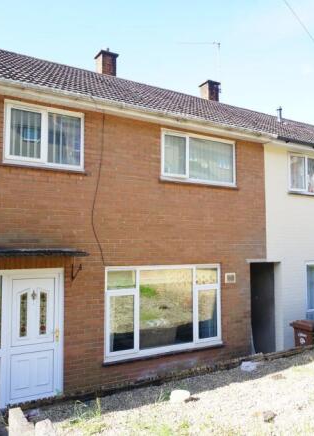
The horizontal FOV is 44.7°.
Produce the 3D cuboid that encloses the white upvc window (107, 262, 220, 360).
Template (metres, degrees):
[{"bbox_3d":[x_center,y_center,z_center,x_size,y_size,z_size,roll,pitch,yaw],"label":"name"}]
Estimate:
[{"bbox_3d":[0.198,1.665,7.048,2.492,1.575,0.100,2,-5,-31],"label":"white upvc window"}]

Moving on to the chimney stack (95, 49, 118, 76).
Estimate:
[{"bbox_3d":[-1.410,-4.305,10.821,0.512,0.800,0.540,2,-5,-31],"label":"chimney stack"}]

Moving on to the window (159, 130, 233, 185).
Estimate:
[{"bbox_3d":[0.868,-1.164,7.664,1.838,0.971,0.100,2,-5,-31],"label":"window"}]

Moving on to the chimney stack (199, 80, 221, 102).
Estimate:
[{"bbox_3d":[1.759,-4.096,12.683,0.500,0.640,0.540,2,-5,-31],"label":"chimney stack"}]

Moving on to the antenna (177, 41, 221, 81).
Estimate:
[{"bbox_3d":[1.427,-5.269,13.004,1.502,1.449,0.300,0,-4,0],"label":"antenna"}]

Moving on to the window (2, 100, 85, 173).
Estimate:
[{"bbox_3d":[-1.773,-1.283,6.108,1.263,0.975,0.100,2,-5,-31],"label":"window"}]

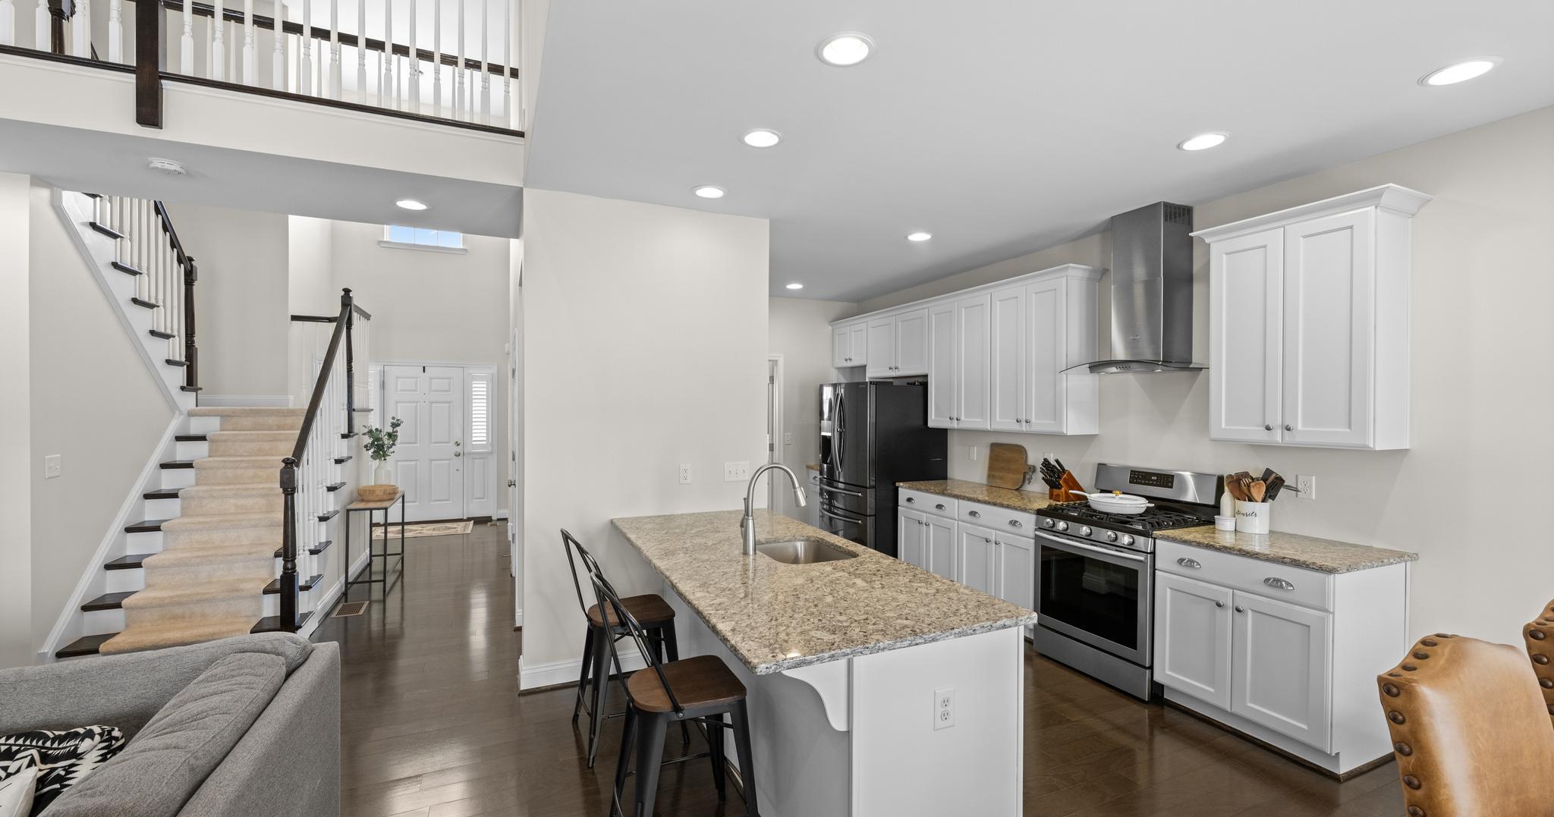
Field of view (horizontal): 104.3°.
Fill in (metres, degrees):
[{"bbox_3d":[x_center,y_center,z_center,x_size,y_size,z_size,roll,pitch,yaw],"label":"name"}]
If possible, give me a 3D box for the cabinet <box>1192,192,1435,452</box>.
[{"bbox_3d":[2.585,-0.379,2.979,0.393,1.122,0.801,0,0,-24],"label":"cabinet"}]

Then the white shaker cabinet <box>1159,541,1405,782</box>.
[{"bbox_3d":[2.438,1.121,2.975,0.637,0.869,0.756,0,0,-24],"label":"white shaker cabinet"}]

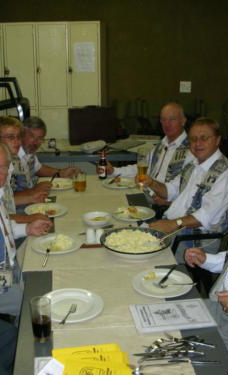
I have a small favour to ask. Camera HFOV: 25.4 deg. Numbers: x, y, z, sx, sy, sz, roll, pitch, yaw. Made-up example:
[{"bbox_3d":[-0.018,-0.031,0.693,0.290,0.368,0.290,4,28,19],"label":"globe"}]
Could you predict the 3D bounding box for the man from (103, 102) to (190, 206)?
[{"bbox_3d":[0.285,0.054,3.688,0.740,1.300,0.580,-10,20,-30],"label":"man"}]

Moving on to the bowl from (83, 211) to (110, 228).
[{"bbox_3d":[-0.098,0.187,2.885,0.155,0.052,0.155,0,18,0],"label":"bowl"}]

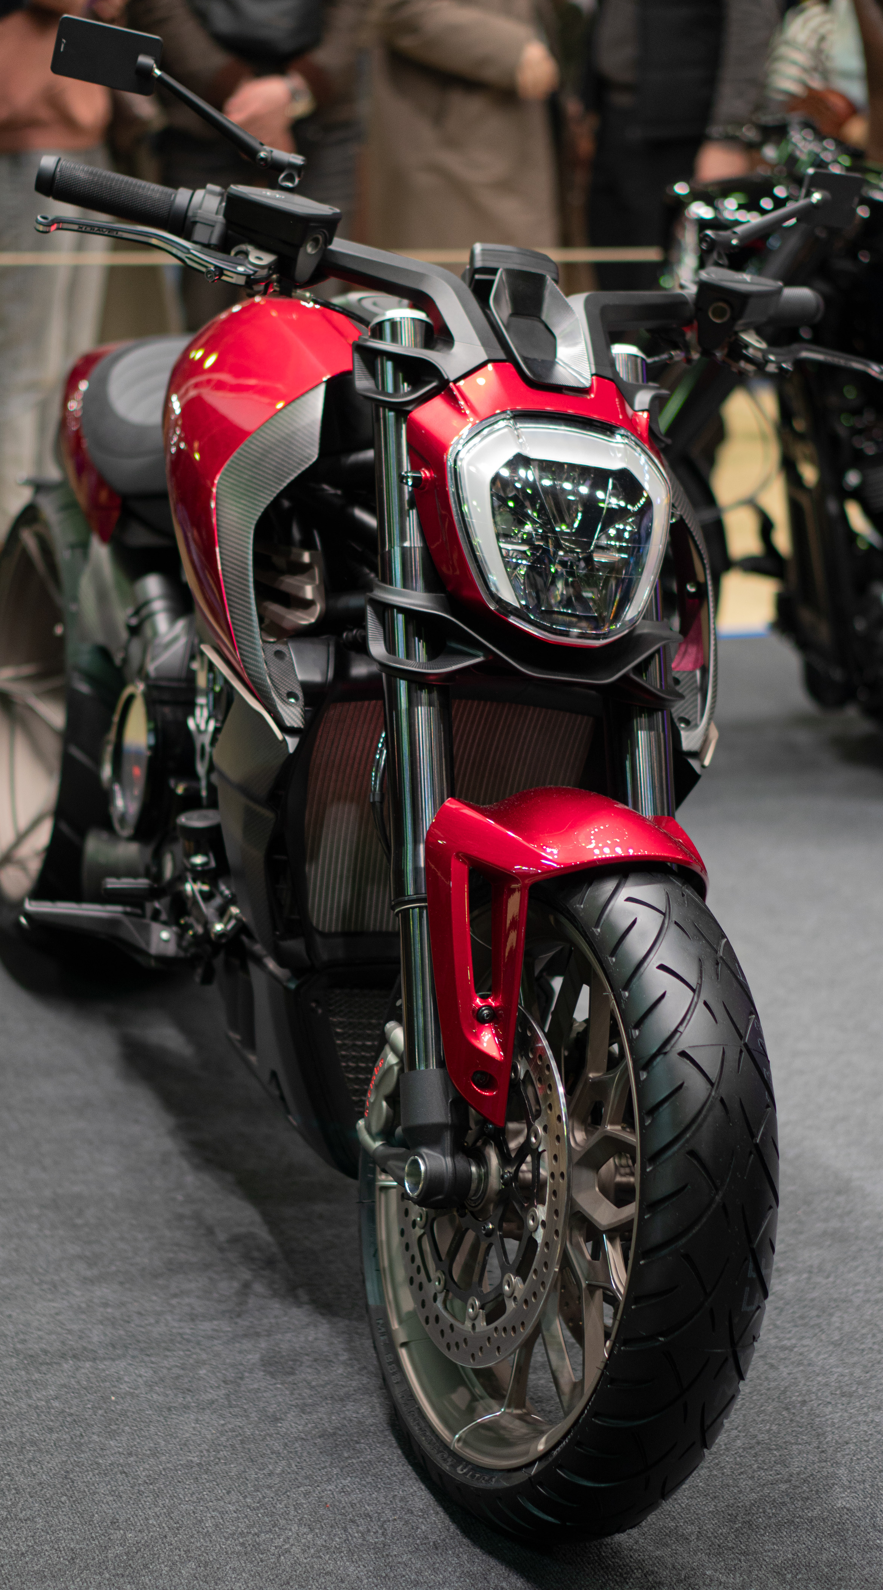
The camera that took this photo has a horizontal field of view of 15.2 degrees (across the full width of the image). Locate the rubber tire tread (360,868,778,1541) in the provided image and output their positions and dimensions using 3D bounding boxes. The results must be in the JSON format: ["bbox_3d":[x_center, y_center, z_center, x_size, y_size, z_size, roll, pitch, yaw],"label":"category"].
[{"bbox_3d":[0.100,0.341,2.947,0.128,0.634,0.634,6,11,-25],"label":"rubber tire tread"}]

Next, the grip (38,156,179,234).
[{"bbox_3d":[-0.316,-0.572,3.148,0.139,0.042,0.042,13,10,-5],"label":"grip"}]

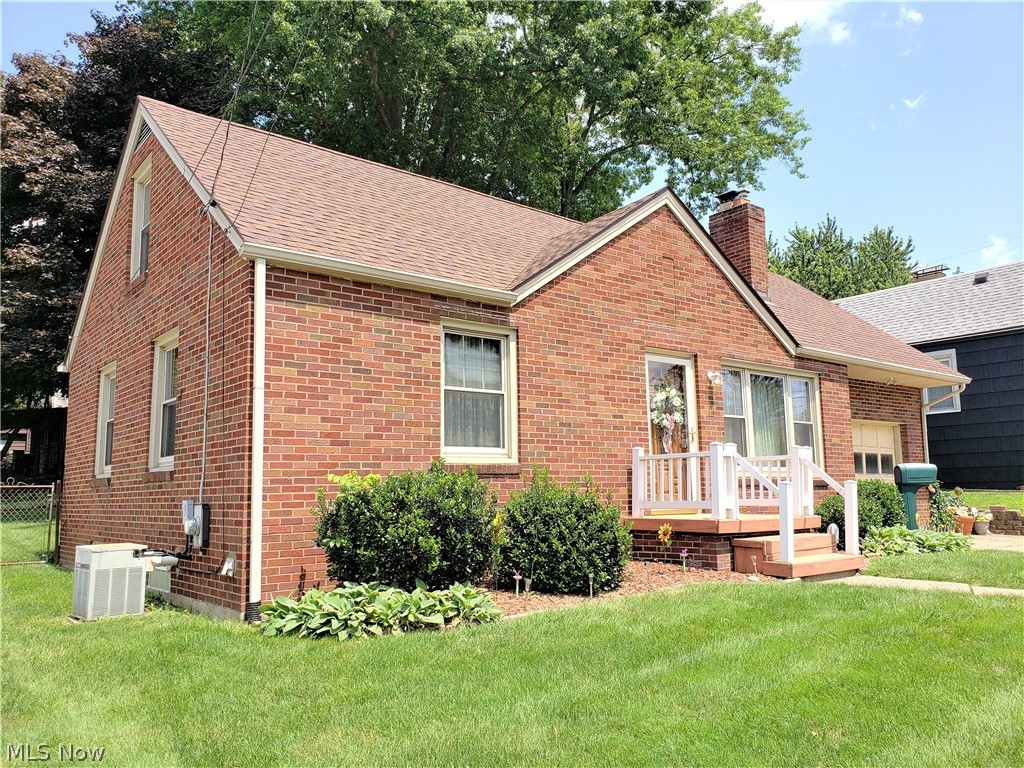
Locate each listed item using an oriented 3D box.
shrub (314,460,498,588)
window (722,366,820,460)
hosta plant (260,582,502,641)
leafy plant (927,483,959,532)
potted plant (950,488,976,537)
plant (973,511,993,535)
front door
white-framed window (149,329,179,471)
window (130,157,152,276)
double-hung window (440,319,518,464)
[{"bbox_3d":[-0.871,1.285,6.527,1.600,1.220,1.200,5,-10,-39],"label":"shrub"},{"bbox_3d":[3.858,0.514,11.306,2.480,1.580,0.120,5,-10,-38],"label":"window"},{"bbox_3d":[-0.949,1.697,5.943,1.650,0.320,0.880,5,-10,-39],"label":"hosta plant"},{"bbox_3d":[8.303,2.386,14.800,0.450,1.000,0.400,5,-10,-38],"label":"leafy plant"},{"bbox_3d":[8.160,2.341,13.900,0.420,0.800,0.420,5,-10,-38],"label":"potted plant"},{"bbox_3d":[8.968,2.655,14.690,0.330,0.460,0.330,5,-10,-39],"label":"plant"},{"bbox_3d":[2.043,0.624,9.857,0.950,2.060,0.090,5,-10,-38],"label":"front door"},{"bbox_3d":[-3.720,0.194,8.346,0.140,1.480,0.980,5,-10,-39],"label":"white-framed window"},{"bbox_3d":[-4.626,-2.040,9.707,0.140,1.440,0.960,5,-10,-39],"label":"window"},{"bbox_3d":[-0.340,0.090,8.009,0.980,1.480,0.110,5,-10,-38],"label":"double-hung window"}]

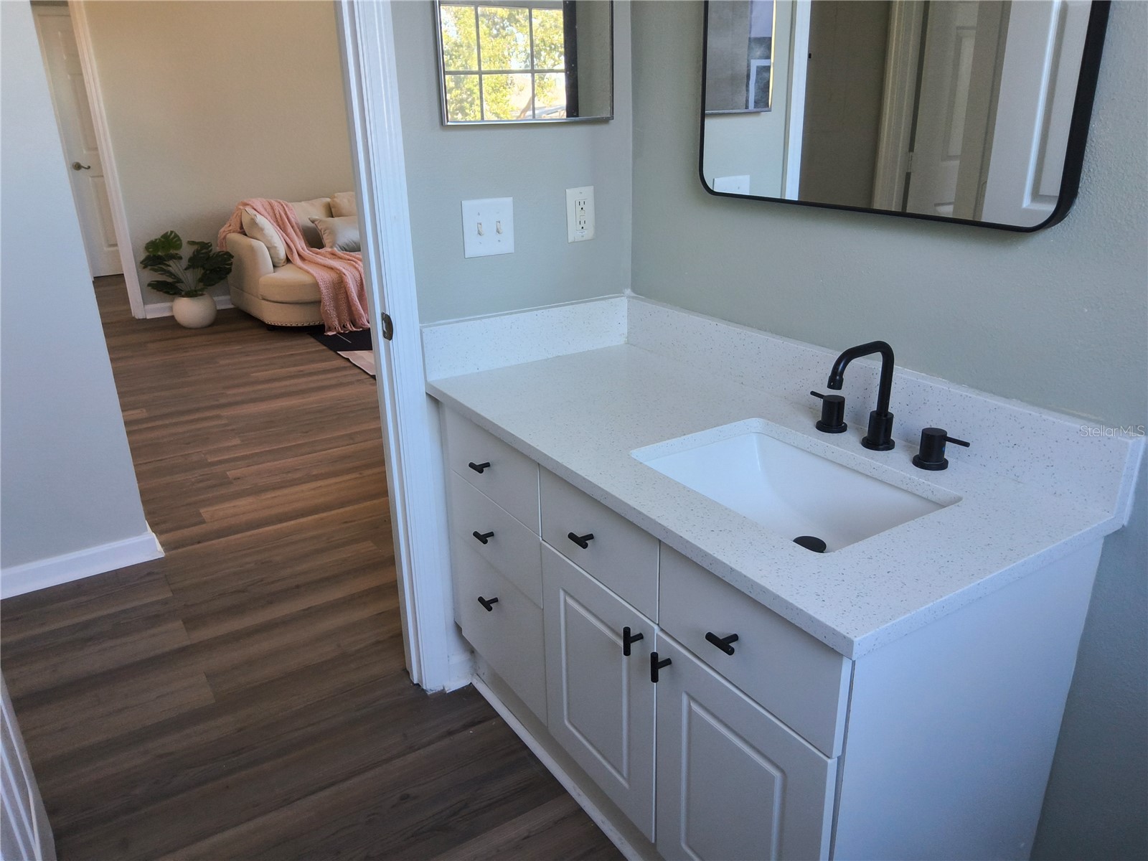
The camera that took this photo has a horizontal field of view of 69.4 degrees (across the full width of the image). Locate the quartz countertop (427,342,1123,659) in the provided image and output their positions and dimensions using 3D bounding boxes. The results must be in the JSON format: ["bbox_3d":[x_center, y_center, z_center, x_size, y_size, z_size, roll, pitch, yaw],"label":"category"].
[{"bbox_3d":[0.220,0.014,1.478,0.554,0.025,1.144,-13,24,-31],"label":"quartz countertop"}]

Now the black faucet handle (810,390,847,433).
[{"bbox_3d":[0.453,-0.035,1.488,0.054,0.056,0.084,-14,24,-29],"label":"black faucet handle"}]

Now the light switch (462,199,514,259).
[{"bbox_3d":[-0.182,-0.438,1.794,0.120,0.119,0.016,-14,24,-29],"label":"light switch"}]

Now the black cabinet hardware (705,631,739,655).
[{"bbox_3d":[0.198,0.273,1.074,0.030,0.011,0.048,-14,24,-29],"label":"black cabinet hardware"}]

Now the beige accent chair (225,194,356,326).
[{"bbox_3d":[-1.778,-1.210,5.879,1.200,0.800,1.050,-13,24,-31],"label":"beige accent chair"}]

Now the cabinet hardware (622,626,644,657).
[{"bbox_3d":[0.089,0.317,1.253,0.034,0.051,0.012,-13,24,-31],"label":"cabinet hardware"}]

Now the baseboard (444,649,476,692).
[{"bbox_3d":[-0.288,0.607,2.096,0.068,0.098,0.020,-14,24,-29],"label":"baseboard"}]

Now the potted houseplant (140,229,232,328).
[{"bbox_3d":[-2.599,-1.026,5.631,0.580,0.640,0.510,-13,24,-31],"label":"potted houseplant"}]

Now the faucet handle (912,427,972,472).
[{"bbox_3d":[0.577,0.033,1.302,0.054,0.056,0.086,-14,24,-29],"label":"faucet handle"}]

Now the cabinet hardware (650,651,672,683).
[{"bbox_3d":[0.126,0.341,1.202,0.034,0.051,0.012,-13,24,-31],"label":"cabinet hardware"}]

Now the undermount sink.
[{"bbox_3d":[0.333,0.156,1.333,0.316,0.155,0.444,-13,24,-31],"label":"undermount sink"}]

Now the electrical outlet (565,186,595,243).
[{"bbox_3d":[0.017,-0.496,1.909,0.074,0.119,0.009,-14,24,-29],"label":"electrical outlet"}]

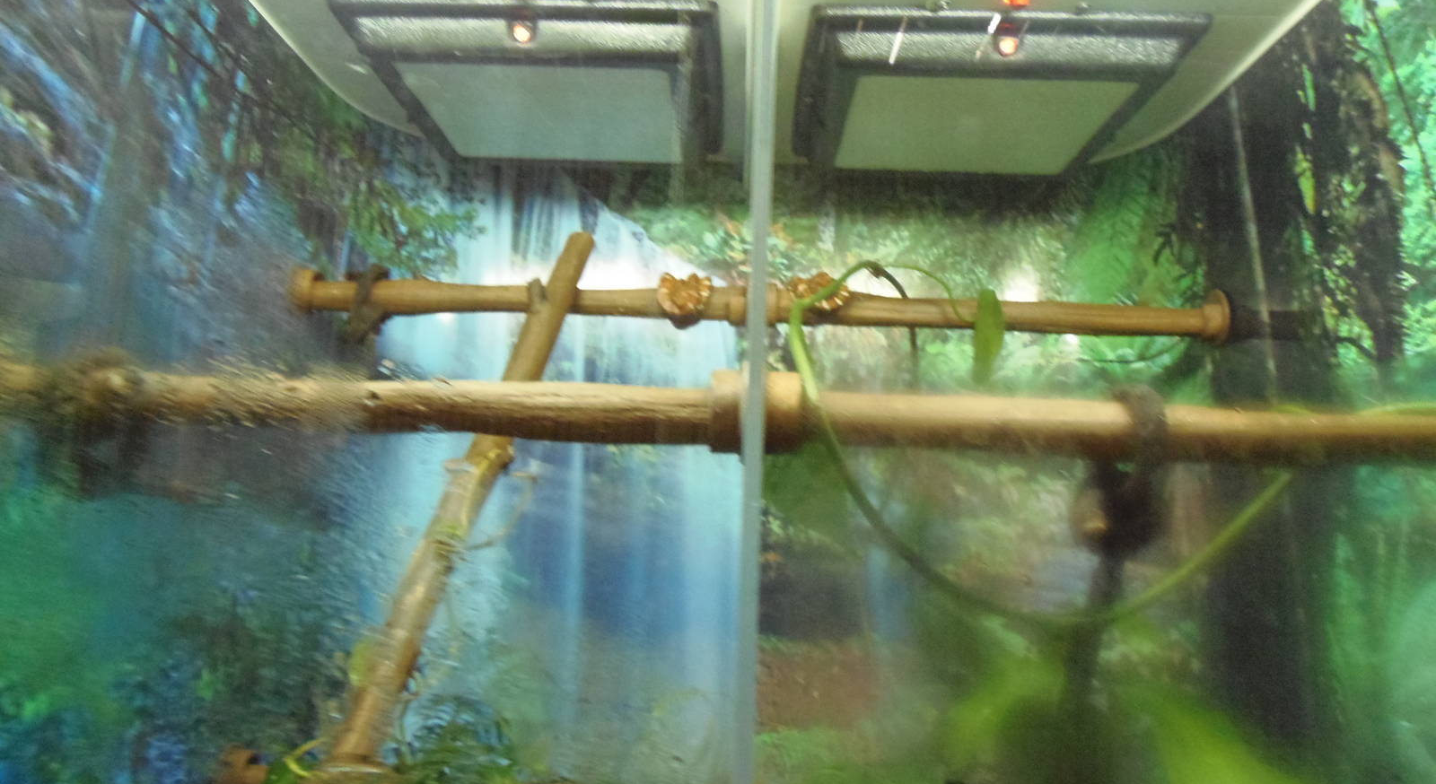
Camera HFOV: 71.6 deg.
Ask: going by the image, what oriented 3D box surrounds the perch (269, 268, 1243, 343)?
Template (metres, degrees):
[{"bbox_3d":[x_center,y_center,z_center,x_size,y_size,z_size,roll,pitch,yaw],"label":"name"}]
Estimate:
[{"bbox_3d":[0.034,-0.087,0.974,0.918,0.045,0.045,2,-8,2],"label":"perch"}]

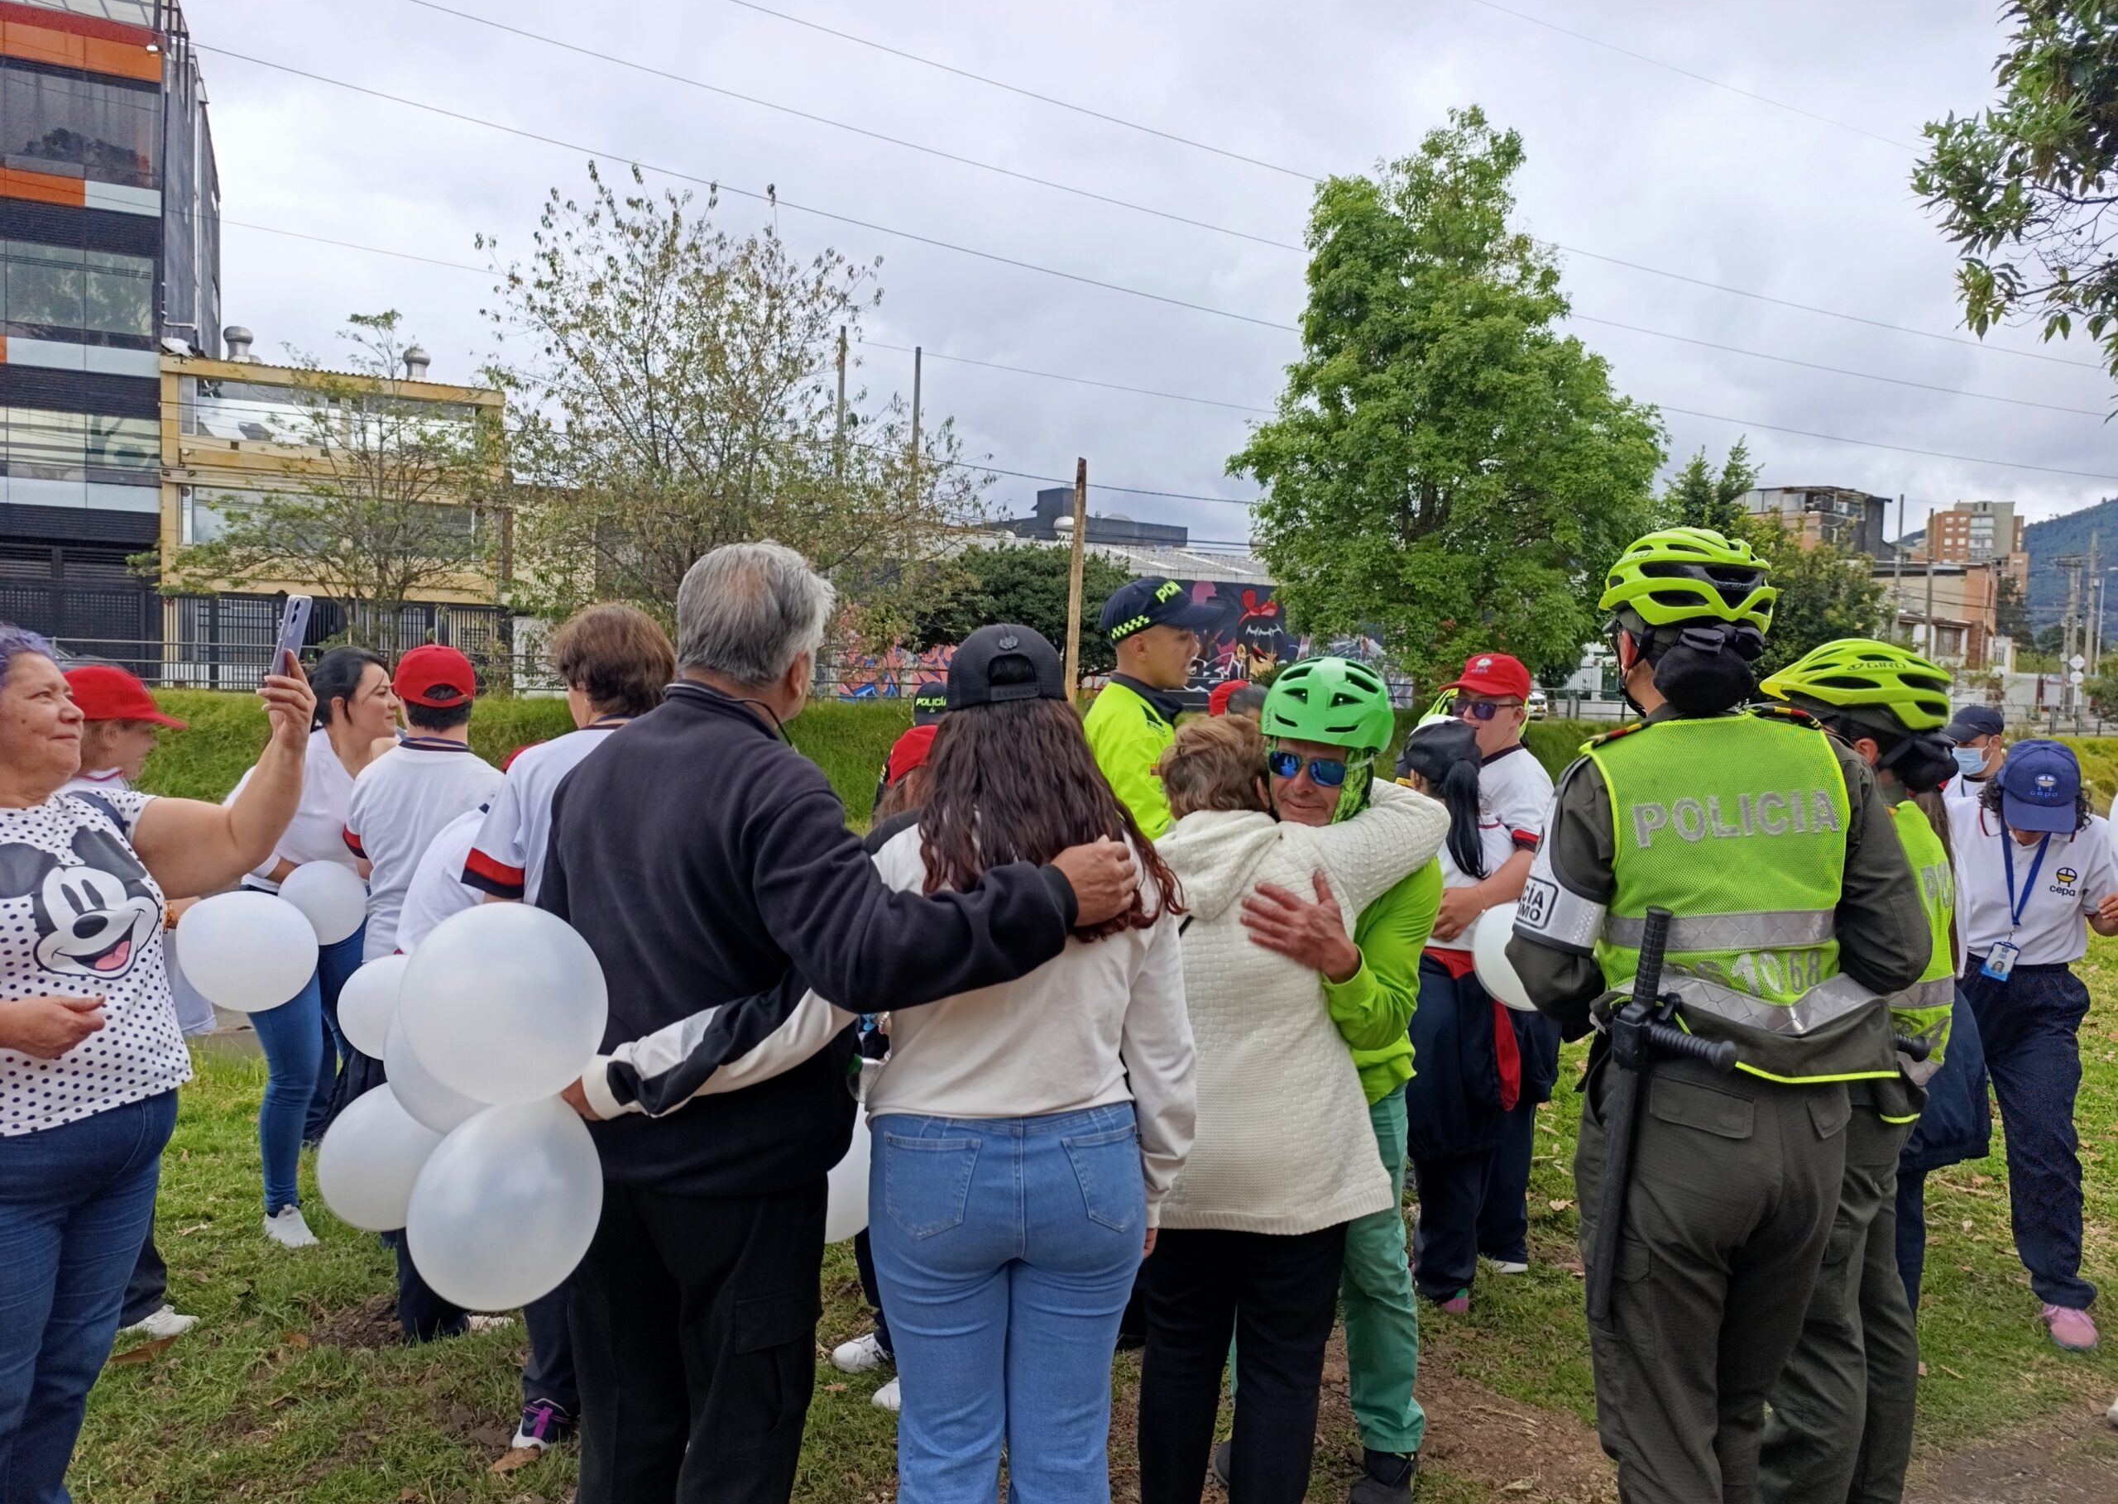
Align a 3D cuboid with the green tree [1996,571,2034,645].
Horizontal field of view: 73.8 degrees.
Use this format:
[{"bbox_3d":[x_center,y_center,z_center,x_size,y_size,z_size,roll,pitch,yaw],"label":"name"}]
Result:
[{"bbox_3d":[63.850,-9.314,95.000,4.500,7.000,4.500,1,3,-24],"label":"green tree"}]

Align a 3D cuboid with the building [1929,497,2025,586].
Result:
[{"bbox_3d":[214.822,-42.427,330.000,21.000,32.000,18.000,2,2,30],"label":"building"}]

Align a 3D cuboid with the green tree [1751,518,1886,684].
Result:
[{"bbox_3d":[25.724,-4.706,48.000,5.400,6.600,5.000,2,2,24],"label":"green tree"}]

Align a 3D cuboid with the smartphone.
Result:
[{"bbox_3d":[-1.202,-0.165,2.200,0.010,0.162,0.076,13,0,-7],"label":"smartphone"}]

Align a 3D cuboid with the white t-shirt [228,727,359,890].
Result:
[{"bbox_3d":[-2.019,0.161,3.760,0.440,0.500,0.300,0,3,-30],"label":"white t-shirt"}]

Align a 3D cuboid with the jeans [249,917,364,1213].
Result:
[{"bbox_3d":[-2.008,0.810,3.780,0.340,0.880,0.380,2,2,21],"label":"jeans"}]

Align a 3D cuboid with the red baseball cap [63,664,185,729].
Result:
[{"bbox_3d":[-2.220,-0.136,3.350,0.265,0.145,0.180,0,2,-33],"label":"red baseball cap"}]

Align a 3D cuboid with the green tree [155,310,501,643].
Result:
[{"bbox_3d":[-13.741,-4.866,27.000,6.600,7.200,6.000,1,3,-24],"label":"green tree"}]

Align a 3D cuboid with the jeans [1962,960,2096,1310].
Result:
[{"bbox_3d":[2.434,0.964,3.560,0.380,0.880,0.330,2,2,30],"label":"jeans"}]

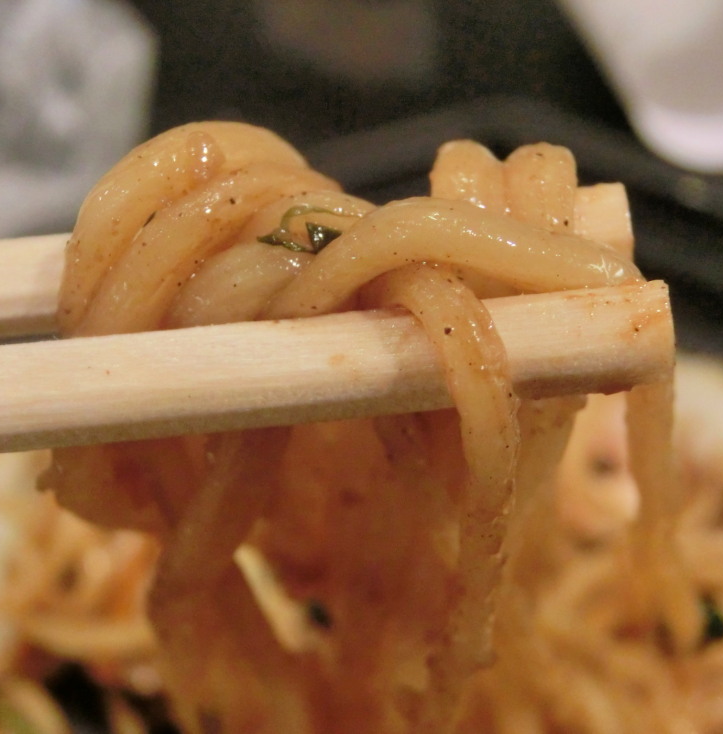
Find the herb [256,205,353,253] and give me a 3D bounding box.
[{"bbox_3d":[-0.004,-0.009,0.068,0.006,0.002,0.003,0,26,0],"label":"herb"}]

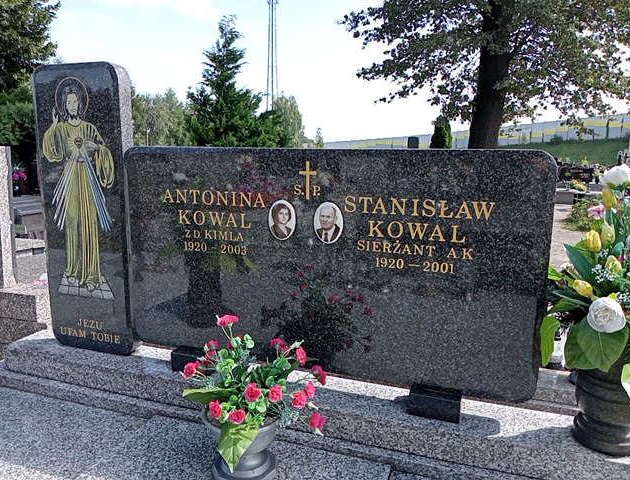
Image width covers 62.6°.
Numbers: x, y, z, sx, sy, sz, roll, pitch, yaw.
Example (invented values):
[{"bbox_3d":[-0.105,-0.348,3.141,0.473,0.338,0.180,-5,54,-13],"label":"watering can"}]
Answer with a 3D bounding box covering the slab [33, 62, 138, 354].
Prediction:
[{"bbox_3d":[-0.823,-0.099,1.889,0.378,1.037,0.060,4,11,20],"label":"slab"}]

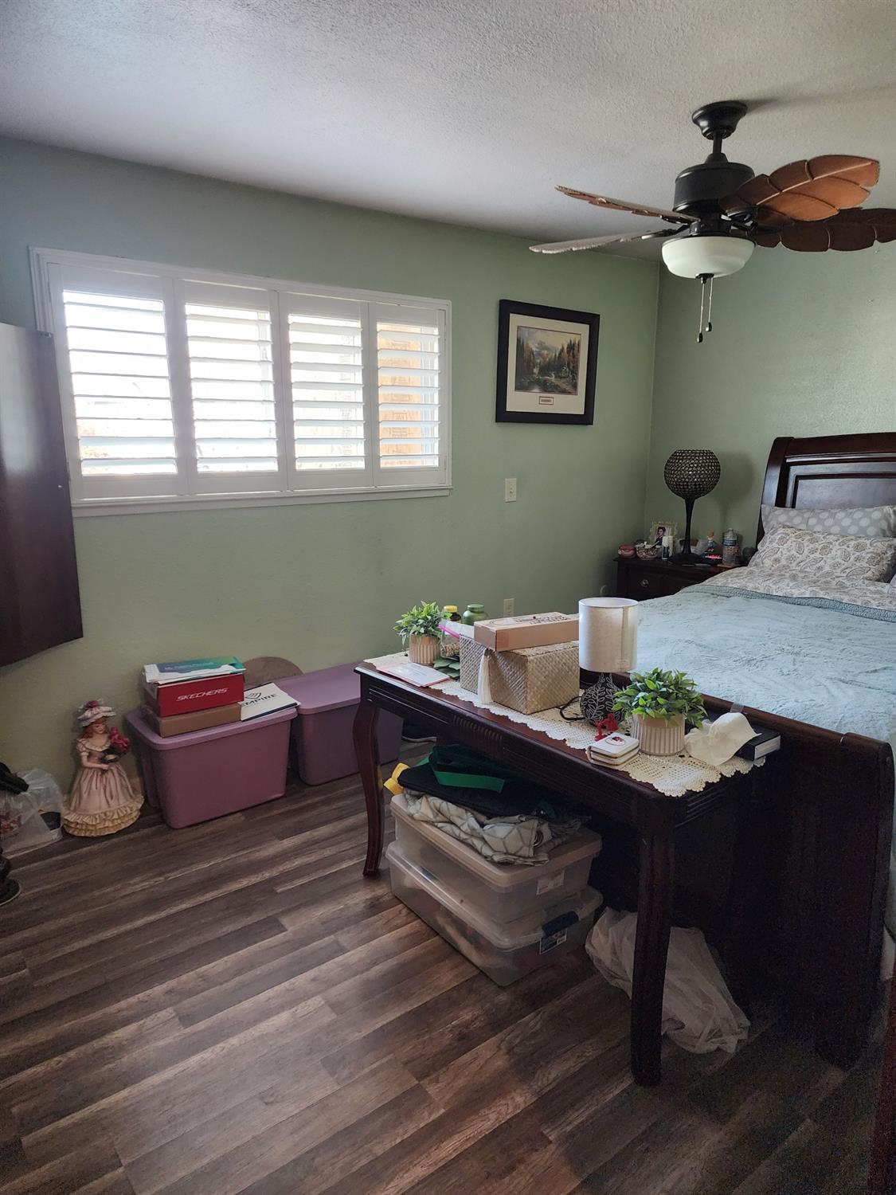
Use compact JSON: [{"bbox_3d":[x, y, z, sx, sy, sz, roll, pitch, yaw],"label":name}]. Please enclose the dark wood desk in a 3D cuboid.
[{"bbox_3d":[0.245,0.663,2.309,0.444,0.733,1.217,-9,15,-37],"label":"dark wood desk"}]

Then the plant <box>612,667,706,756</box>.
[{"bbox_3d":[0.516,0.266,1.929,0.222,0.197,0.222,0,12,0],"label":"plant"}]

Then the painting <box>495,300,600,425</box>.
[{"bbox_3d":[0.551,-1.249,4.307,0.715,0.610,0.030,-8,14,-34],"label":"painting"}]

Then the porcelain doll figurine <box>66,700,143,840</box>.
[{"bbox_3d":[-1.367,0.640,3.089,0.295,0.481,0.275,-11,16,-42],"label":"porcelain doll figurine"}]

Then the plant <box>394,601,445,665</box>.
[{"bbox_3d":[-0.081,0.118,2.675,0.178,0.192,0.178,0,12,0],"label":"plant"}]

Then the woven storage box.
[{"bbox_3d":[0.210,0.202,2.327,0.216,0.164,0.294,-9,15,-37],"label":"woven storage box"}]

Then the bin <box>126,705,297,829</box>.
[{"bbox_3d":[-0.969,0.648,3.272,0.577,0.388,0.488,-9,15,-37],"label":"bin"}]

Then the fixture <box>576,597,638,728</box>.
[{"bbox_3d":[0.416,0.173,2.071,0.152,0.320,0.152,0,12,0],"label":"fixture"}]

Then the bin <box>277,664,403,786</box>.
[{"bbox_3d":[-0.497,0.574,3.627,0.574,0.388,0.481,-9,15,-37],"label":"bin"}]

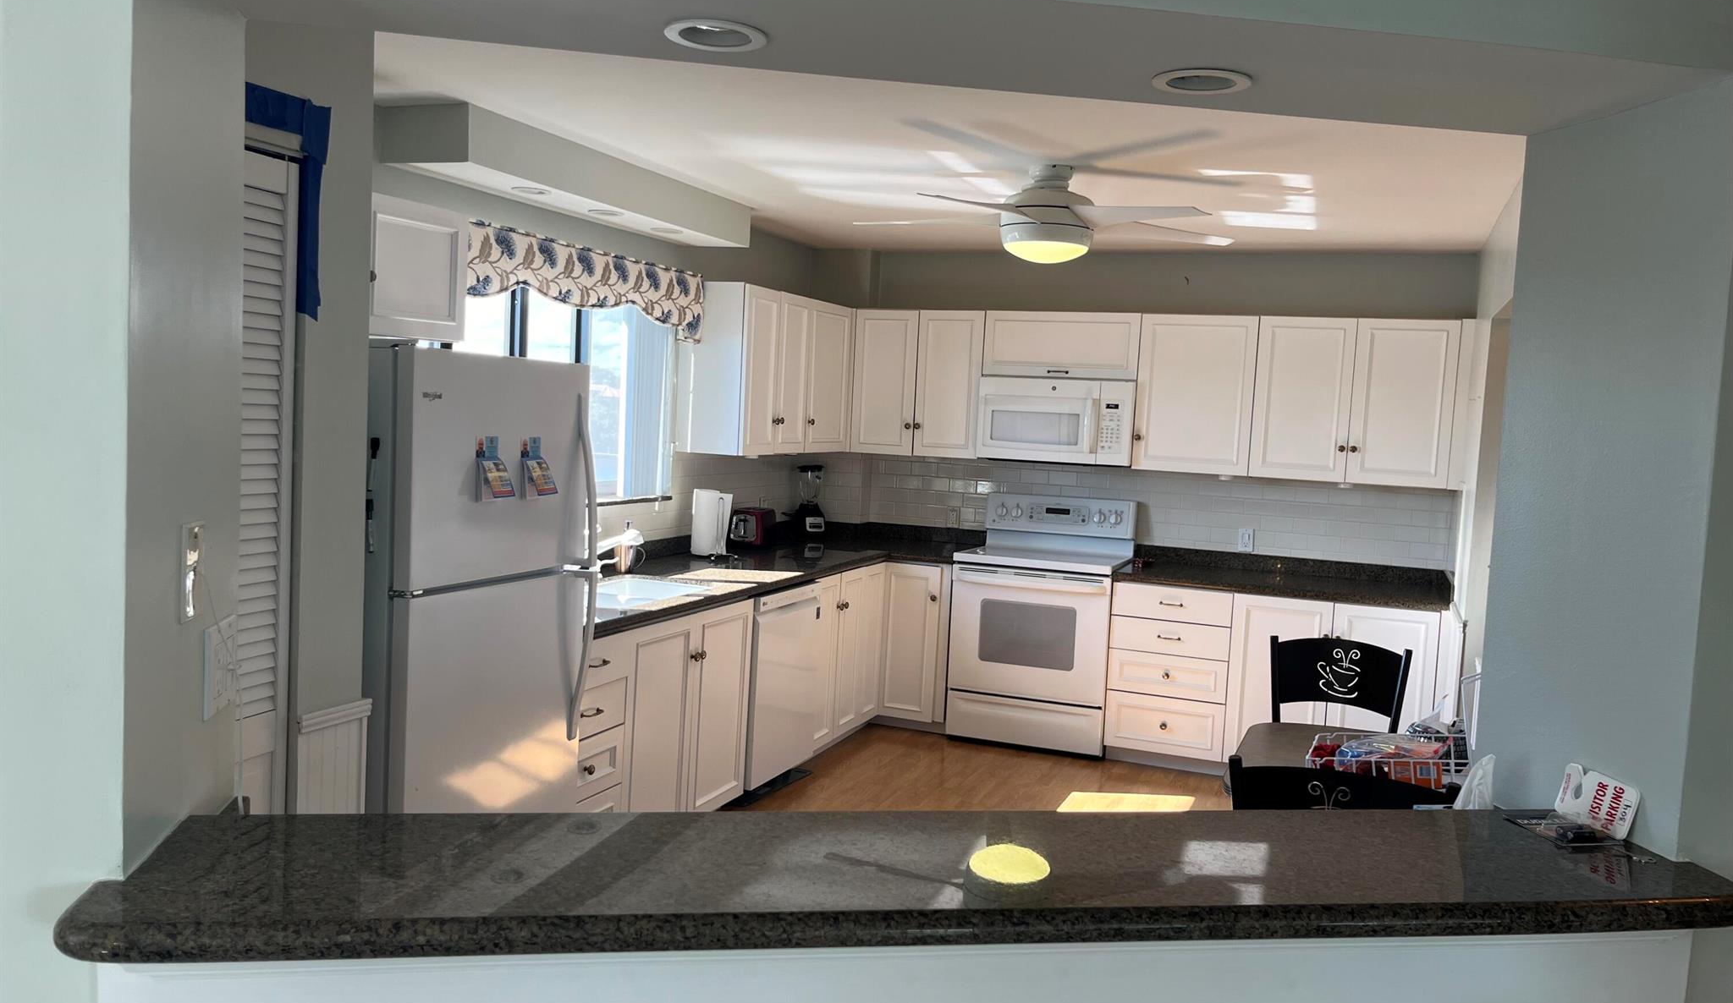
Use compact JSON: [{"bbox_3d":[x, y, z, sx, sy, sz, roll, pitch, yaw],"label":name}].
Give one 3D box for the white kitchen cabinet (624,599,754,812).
[{"bbox_3d":[-0.907,0.785,4.787,0.600,0.846,0.910,4,4,21],"label":"white kitchen cabinet"}]

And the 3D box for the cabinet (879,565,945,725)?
[{"bbox_3d":[0.349,0.683,6.710,0.363,0.775,0.595,4,4,21],"label":"cabinet"}]

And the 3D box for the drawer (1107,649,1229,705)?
[{"bbox_3d":[1.474,0.794,6.230,0.540,0.196,0.510,4,4,21],"label":"drawer"}]

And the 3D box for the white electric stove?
[{"bbox_3d":[0.874,0.592,6.476,0.764,1.190,0.665,4,4,21],"label":"white electric stove"}]

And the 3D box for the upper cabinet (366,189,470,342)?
[{"bbox_3d":[-1.488,-0.645,3.549,0.325,0.382,0.842,4,4,21],"label":"upper cabinet"}]

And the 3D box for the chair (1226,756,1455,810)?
[{"bbox_3d":[1.037,1.000,2.919,0.440,0.920,0.500,4,4,21],"label":"chair"}]

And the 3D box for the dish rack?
[{"bbox_3d":[1.278,0.647,3.196,0.370,0.115,0.290,4,4,21],"label":"dish rack"}]

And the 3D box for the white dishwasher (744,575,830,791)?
[{"bbox_3d":[-0.614,0.743,5.490,0.621,0.836,0.598,4,4,21],"label":"white dishwasher"}]

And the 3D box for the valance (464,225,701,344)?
[{"bbox_3d":[-1.060,-0.784,4.781,0.115,0.282,1.730,4,4,21],"label":"valance"}]

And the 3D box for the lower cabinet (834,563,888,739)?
[{"bbox_3d":[-0.302,0.678,6.349,0.620,0.775,0.577,4,4,21],"label":"lower cabinet"}]

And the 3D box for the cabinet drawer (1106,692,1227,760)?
[{"bbox_3d":[1.463,1.025,6.247,0.540,0.263,0.510,4,4,21],"label":"cabinet drawer"}]

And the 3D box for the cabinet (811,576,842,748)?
[{"bbox_3d":[-0.468,0.718,5.928,0.600,0.836,0.327,4,4,21],"label":"cabinet"}]

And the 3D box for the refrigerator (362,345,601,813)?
[{"bbox_3d":[-1.286,0.447,3.527,0.810,1.695,0.730,4,4,21],"label":"refrigerator"}]

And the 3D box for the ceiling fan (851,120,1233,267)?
[{"bbox_3d":[0.629,-0.980,4.450,1.410,0.329,1.400,4,4,21],"label":"ceiling fan"}]

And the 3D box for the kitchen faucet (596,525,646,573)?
[{"bbox_3d":[-0.959,0.204,4.801,0.310,0.224,0.090,4,4,21],"label":"kitchen faucet"}]

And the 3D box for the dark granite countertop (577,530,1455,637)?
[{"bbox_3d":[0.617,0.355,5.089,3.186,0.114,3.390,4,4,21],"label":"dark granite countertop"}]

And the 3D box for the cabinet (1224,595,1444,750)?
[{"bbox_3d":[2.155,0.842,6.026,0.880,0.846,0.590,4,4,21],"label":"cabinet"}]

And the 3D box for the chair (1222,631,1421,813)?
[{"bbox_3d":[1.443,0.935,4.057,0.440,0.920,0.500,4,4,21],"label":"chair"}]

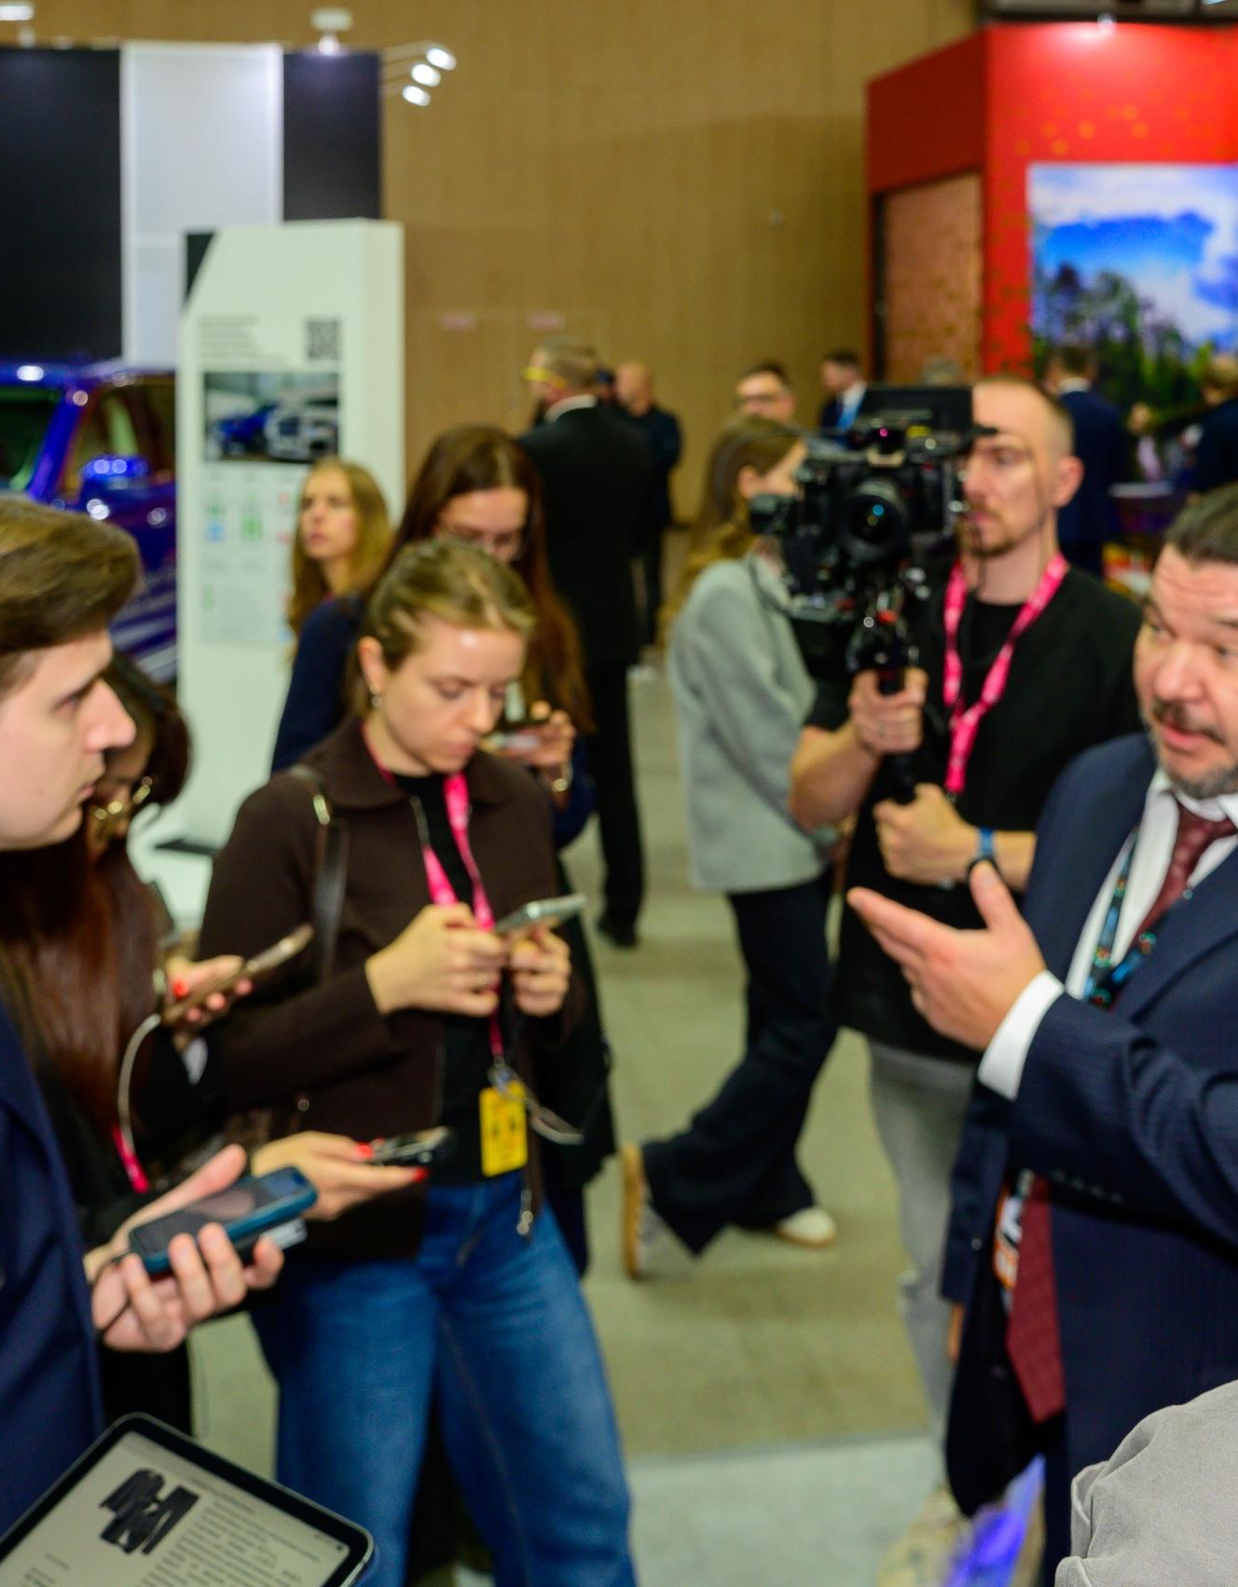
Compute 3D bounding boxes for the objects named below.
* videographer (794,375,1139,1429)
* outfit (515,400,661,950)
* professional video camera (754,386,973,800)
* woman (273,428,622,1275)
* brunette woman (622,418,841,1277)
[{"bbox_3d":[0.470,0.310,2.550,0.550,1.740,0.550,4,12,17],"label":"videographer"},{"bbox_3d":[-0.095,-0.380,5.700,0.490,1.620,0.350,-5,13,-23],"label":"outfit"},{"bbox_3d":[0.285,-0.240,2.200,0.270,0.480,0.300,1,12,7],"label":"professional video camera"},{"bbox_3d":[-0.250,0.300,2.740,0.500,1.660,0.420,-4,12,-21],"label":"woman"},{"bbox_3d":[0.225,0.100,3.600,0.470,1.660,0.440,-3,12,-16],"label":"brunette woman"}]

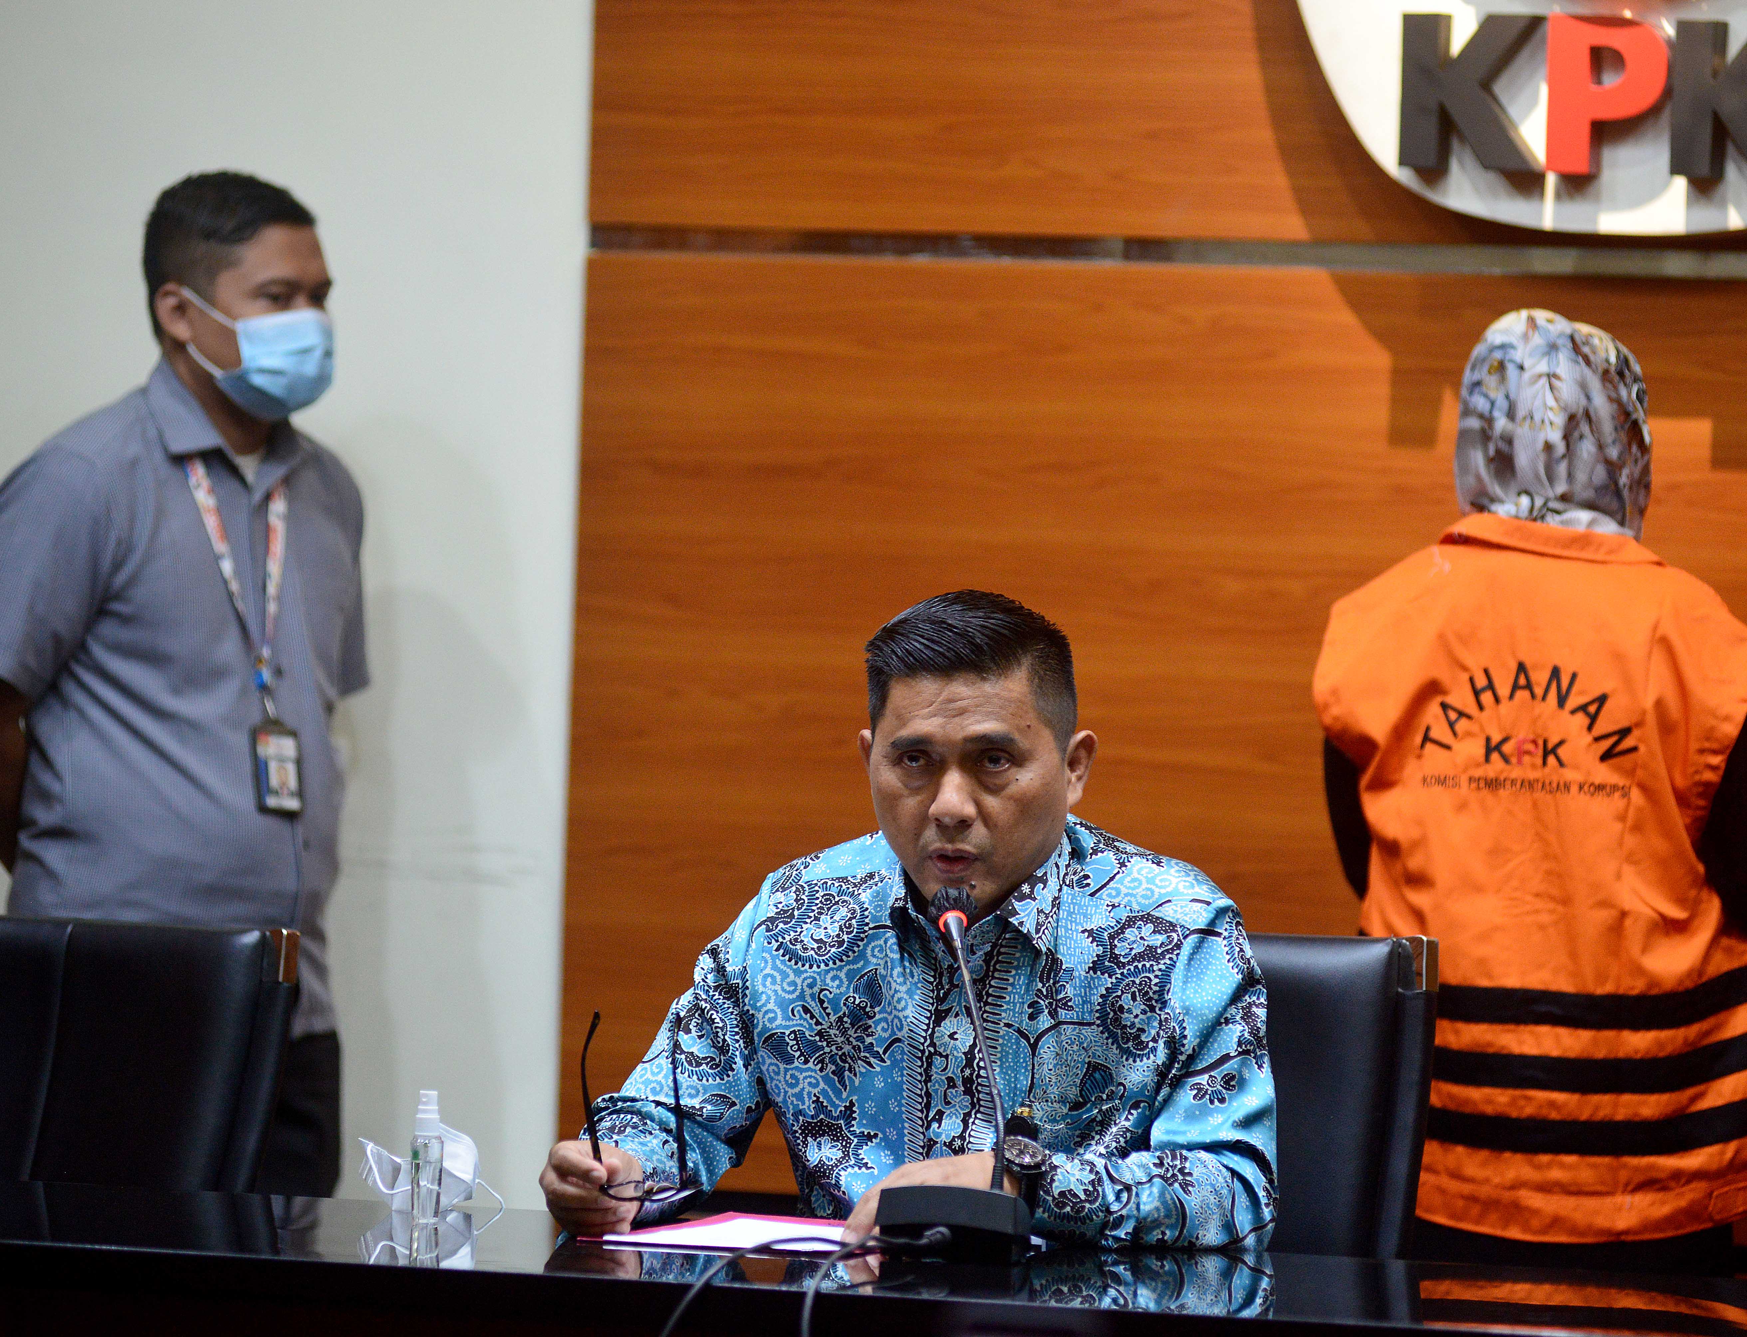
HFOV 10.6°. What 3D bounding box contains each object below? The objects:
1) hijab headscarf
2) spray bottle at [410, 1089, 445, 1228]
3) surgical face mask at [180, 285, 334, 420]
[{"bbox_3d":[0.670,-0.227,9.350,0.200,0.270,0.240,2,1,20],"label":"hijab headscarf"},{"bbox_3d":[-0.335,0.368,7.100,0.025,0.100,0.025,2,1,0],"label":"spray bottle"},{"bbox_3d":[-0.603,-0.318,9.550,0.115,0.130,0.150,3,1,40],"label":"surgical face mask"}]

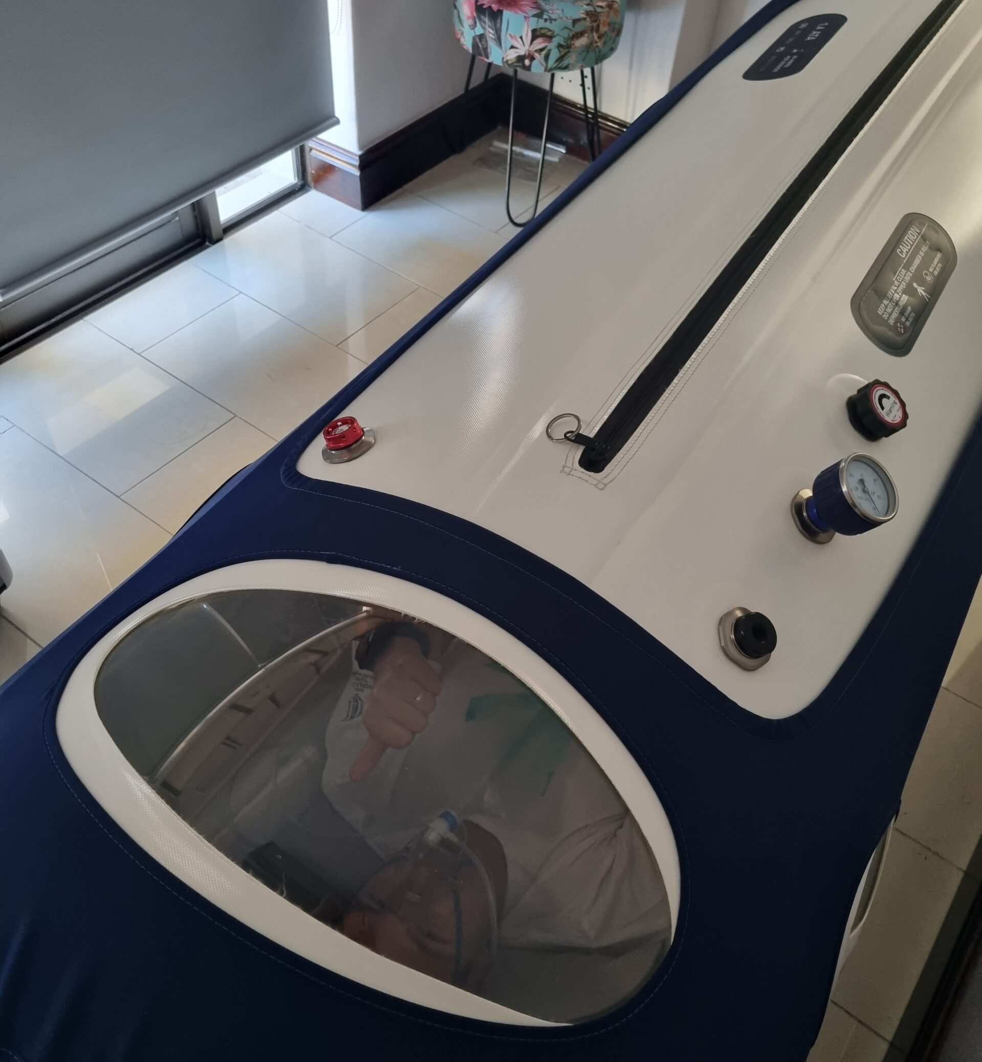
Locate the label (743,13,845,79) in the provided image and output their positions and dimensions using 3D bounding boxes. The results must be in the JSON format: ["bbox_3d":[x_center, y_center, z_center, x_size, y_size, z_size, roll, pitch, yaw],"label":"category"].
[{"bbox_3d":[0.467,-0.741,1.504,0.088,0.006,0.297,12,46,32],"label":"label"}]

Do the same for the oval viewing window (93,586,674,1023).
[{"bbox_3d":[-0.085,0.166,0.680,0.469,0.073,0.214,29,52,15],"label":"oval viewing window"}]

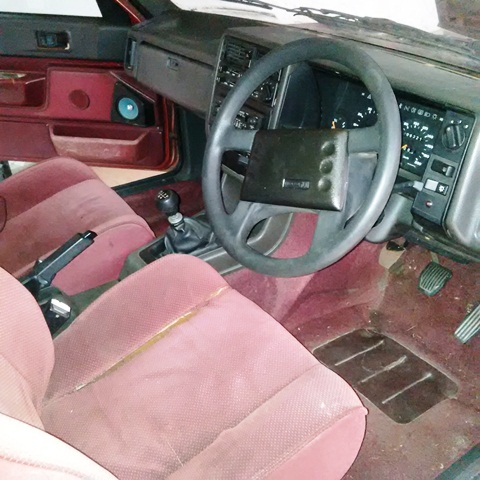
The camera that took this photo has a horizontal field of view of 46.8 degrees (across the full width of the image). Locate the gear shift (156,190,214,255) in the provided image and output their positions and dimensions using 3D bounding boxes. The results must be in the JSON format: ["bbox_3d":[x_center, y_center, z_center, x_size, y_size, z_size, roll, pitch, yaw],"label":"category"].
[{"bbox_3d":[-0.116,-0.055,1.225,0.130,0.160,0.090,-24,41,-34],"label":"gear shift"}]

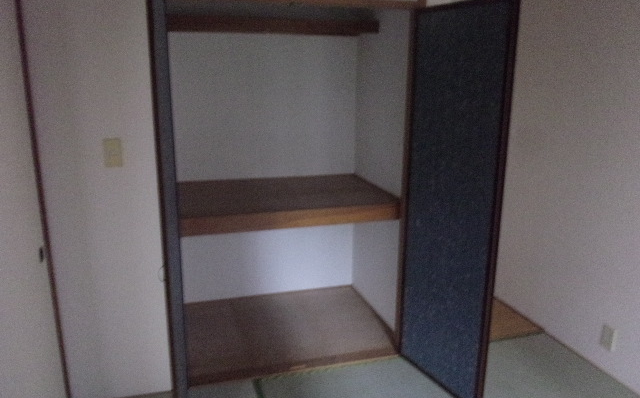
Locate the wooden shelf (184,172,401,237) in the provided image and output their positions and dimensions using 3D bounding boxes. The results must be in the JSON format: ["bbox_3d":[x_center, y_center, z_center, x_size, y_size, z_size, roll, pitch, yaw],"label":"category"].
[{"bbox_3d":[-0.226,0.005,2.906,1.164,0.088,0.840,-3,14,-16],"label":"wooden shelf"}]

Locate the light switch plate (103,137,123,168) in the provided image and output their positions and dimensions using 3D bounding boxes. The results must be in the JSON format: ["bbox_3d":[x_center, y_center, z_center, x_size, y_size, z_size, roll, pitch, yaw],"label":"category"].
[{"bbox_3d":[-0.859,-0.190,2.148,0.071,0.120,0.015,-3,14,-16],"label":"light switch plate"}]

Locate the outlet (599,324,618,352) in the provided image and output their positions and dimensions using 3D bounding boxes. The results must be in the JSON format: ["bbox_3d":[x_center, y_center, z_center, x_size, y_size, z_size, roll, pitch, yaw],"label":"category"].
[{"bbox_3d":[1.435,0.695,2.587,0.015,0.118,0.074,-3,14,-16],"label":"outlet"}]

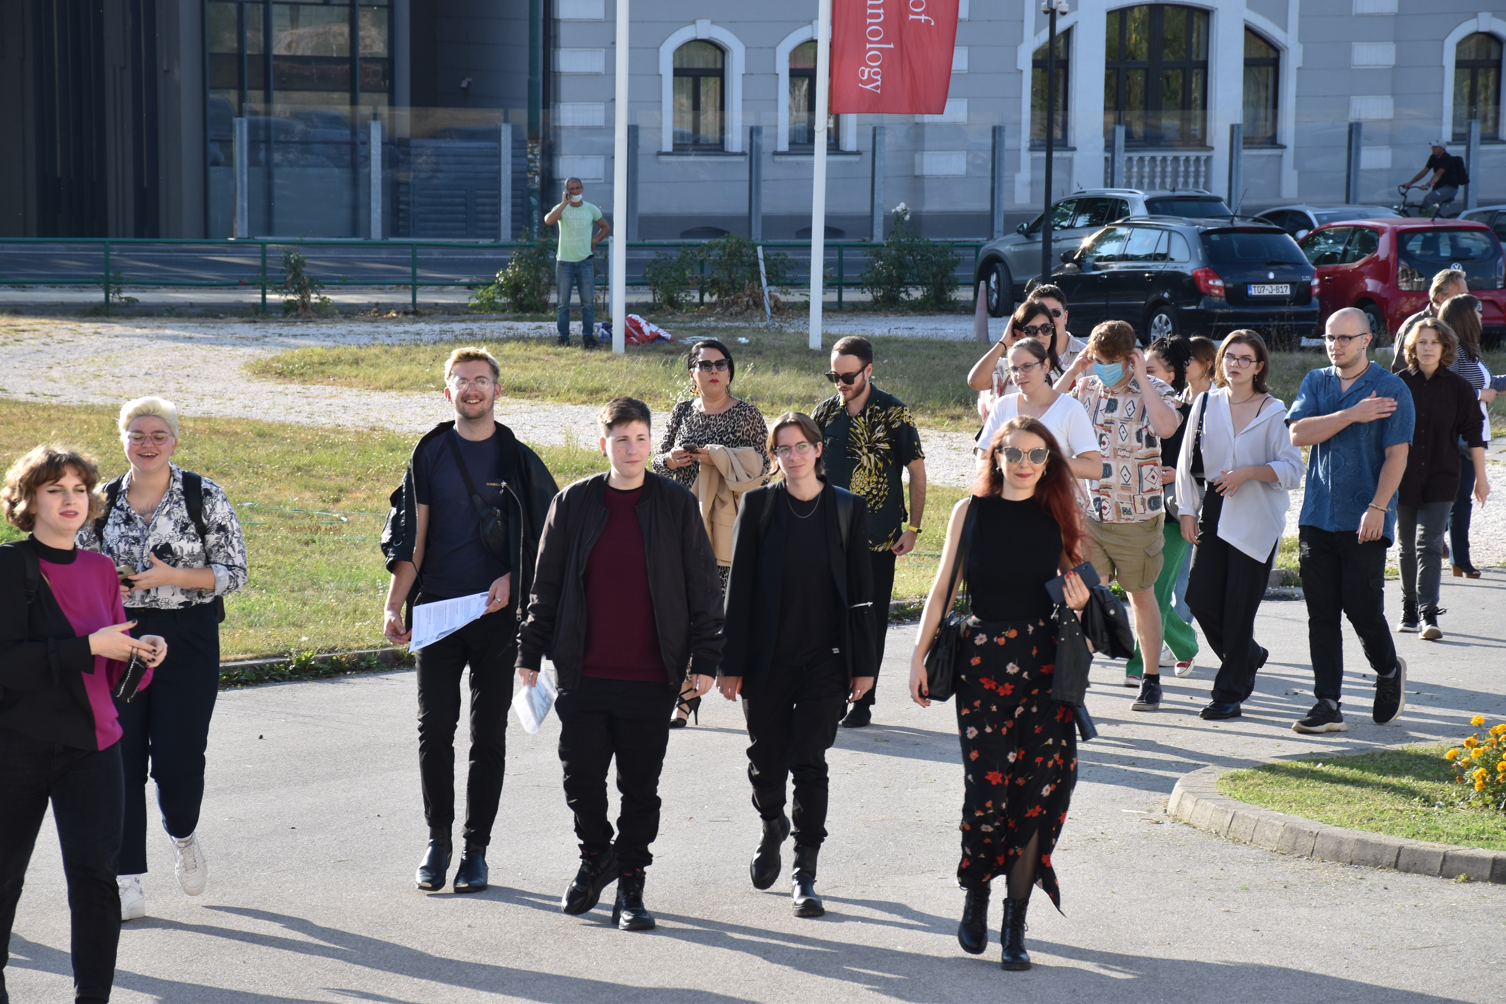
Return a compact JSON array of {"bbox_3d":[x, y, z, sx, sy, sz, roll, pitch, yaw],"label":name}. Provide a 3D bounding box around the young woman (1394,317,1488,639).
[{"bbox_3d":[3.562,-0.125,29.300,0.510,1.670,0.400,2,4,18],"label":"young woman"}]

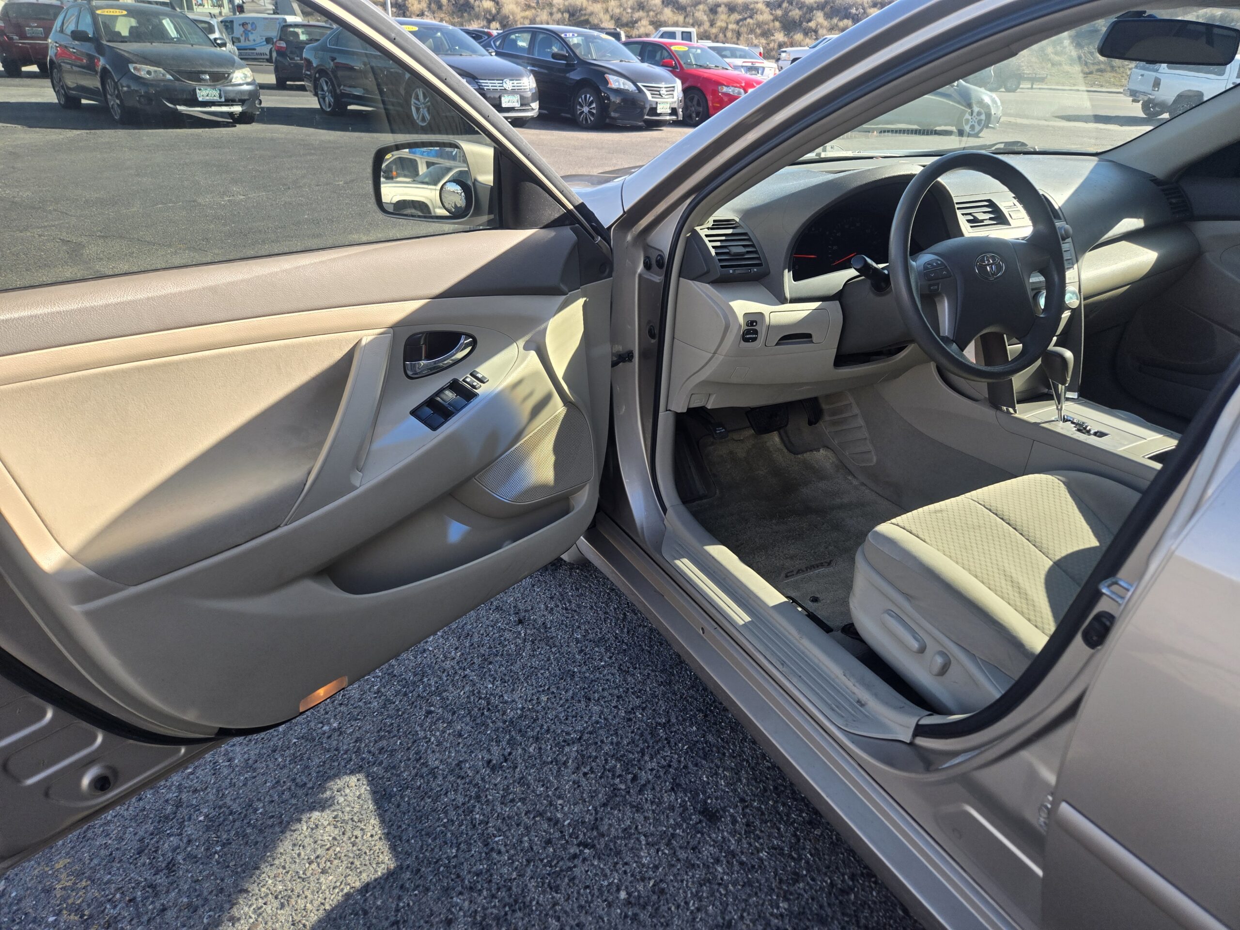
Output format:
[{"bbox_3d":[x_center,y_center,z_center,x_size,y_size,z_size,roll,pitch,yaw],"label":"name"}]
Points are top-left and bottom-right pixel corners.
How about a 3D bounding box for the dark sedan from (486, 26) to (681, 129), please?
[{"bbox_3d":[-0.828,-6.892,14.542,1.800,1.495,4.625,-21,35,-38],"label":"dark sedan"}]

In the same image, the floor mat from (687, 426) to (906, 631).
[{"bbox_3d":[0.443,0.108,1.847,0.480,0.060,0.660,-12,34,-24],"label":"floor mat"}]

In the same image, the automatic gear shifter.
[{"bbox_3d":[0.888,-0.164,1.658,0.050,0.147,0.080,-11,30,-24],"label":"automatic gear shifter"}]

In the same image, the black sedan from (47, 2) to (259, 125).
[{"bbox_3d":[-6.850,-5.819,11.848,1.780,1.475,4.415,-23,36,-40],"label":"black sedan"}]

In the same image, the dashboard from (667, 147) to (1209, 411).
[{"bbox_3d":[0.751,-0.458,1.901,1.450,0.470,0.560,-11,30,-24],"label":"dashboard"}]

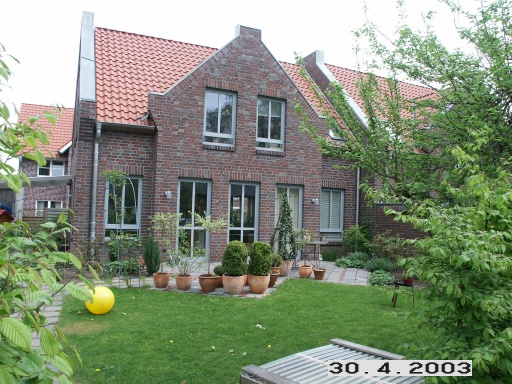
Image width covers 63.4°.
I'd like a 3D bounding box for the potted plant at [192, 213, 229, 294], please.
[{"bbox_3d":[-0.866,1.106,7.715,0.727,1.450,0.660,2,-2,-6],"label":"potted plant"}]

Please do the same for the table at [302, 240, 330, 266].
[{"bbox_3d":[1.516,1.685,11.114,0.819,0.711,0.720,1,-2,8],"label":"table"}]

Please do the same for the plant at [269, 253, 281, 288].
[{"bbox_3d":[0.348,1.537,8.221,0.310,0.680,0.300,2,-3,0],"label":"plant"}]

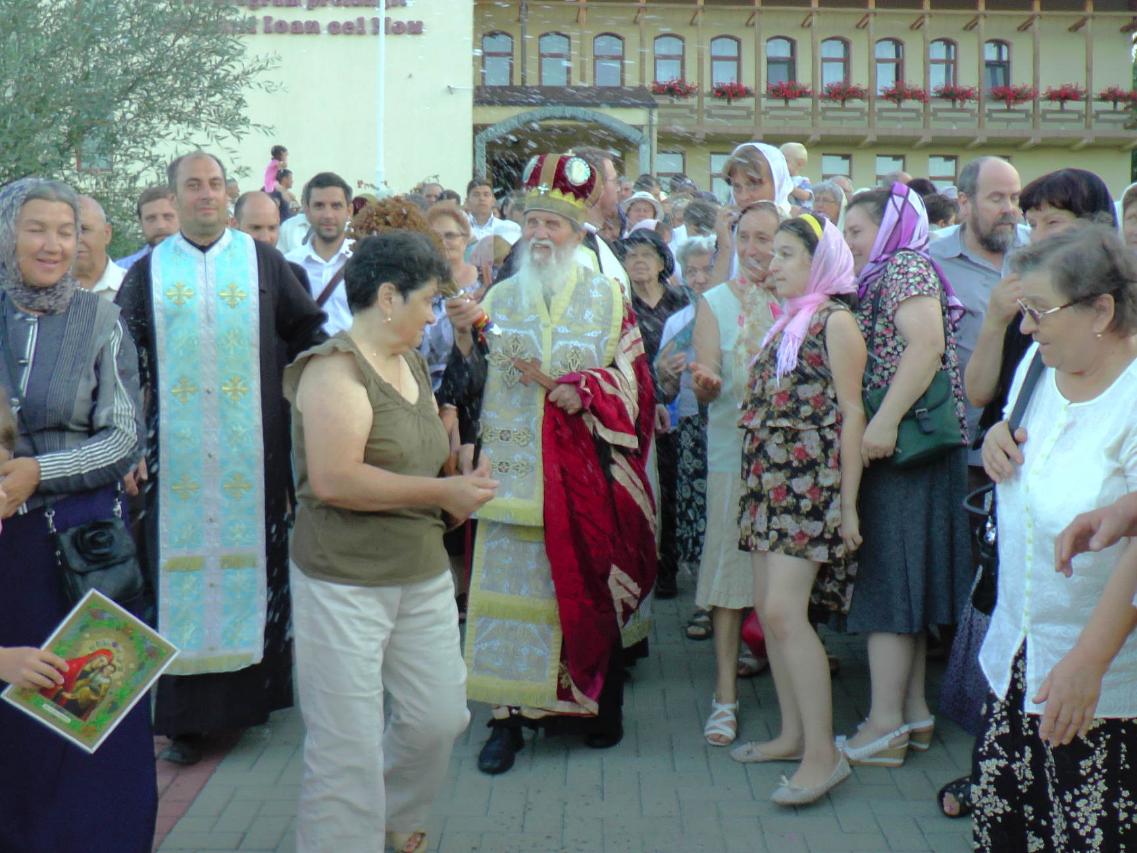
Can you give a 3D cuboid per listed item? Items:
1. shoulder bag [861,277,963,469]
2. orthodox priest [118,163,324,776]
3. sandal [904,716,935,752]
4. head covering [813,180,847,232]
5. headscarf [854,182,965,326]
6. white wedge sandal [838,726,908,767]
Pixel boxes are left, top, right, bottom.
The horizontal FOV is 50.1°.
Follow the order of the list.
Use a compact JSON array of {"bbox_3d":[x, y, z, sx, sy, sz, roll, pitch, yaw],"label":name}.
[{"bbox_3d":[0.918,-0.143,3.250,0.280,0.500,0.170,-1,8,-8],"label":"shoulder bag"},{"bbox_3d":[-0.991,0.085,3.550,0.610,1.740,0.430,0,8,2],"label":"orthodox priest"},{"bbox_3d":[0.985,0.935,3.680,0.240,0.108,0.088,1,8,6],"label":"sandal"},{"bbox_3d":[1.485,-1.233,6.900,0.195,0.320,0.220,3,9,21],"label":"head covering"},{"bbox_3d":[0.979,-0.495,3.500,0.270,0.400,0.240,-2,8,-11],"label":"headscarf"},{"bbox_3d":[0.877,0.928,3.567,0.240,0.108,0.085,1,8,6],"label":"white wedge sandal"}]

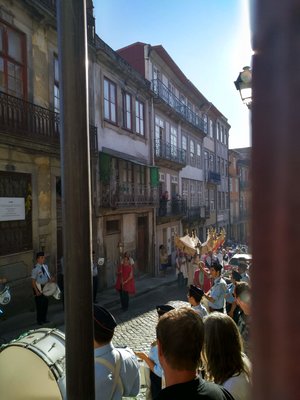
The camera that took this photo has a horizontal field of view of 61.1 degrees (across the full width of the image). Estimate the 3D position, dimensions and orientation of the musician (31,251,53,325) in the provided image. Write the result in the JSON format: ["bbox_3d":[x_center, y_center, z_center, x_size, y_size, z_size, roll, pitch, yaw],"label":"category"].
[{"bbox_3d":[-2.685,2.196,6.297,0.450,1.790,0.520,-1,0,27],"label":"musician"}]

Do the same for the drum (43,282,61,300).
[{"bbox_3d":[-2.376,2.214,6.150,0.360,0.360,0.240,0,-39,14],"label":"drum"}]

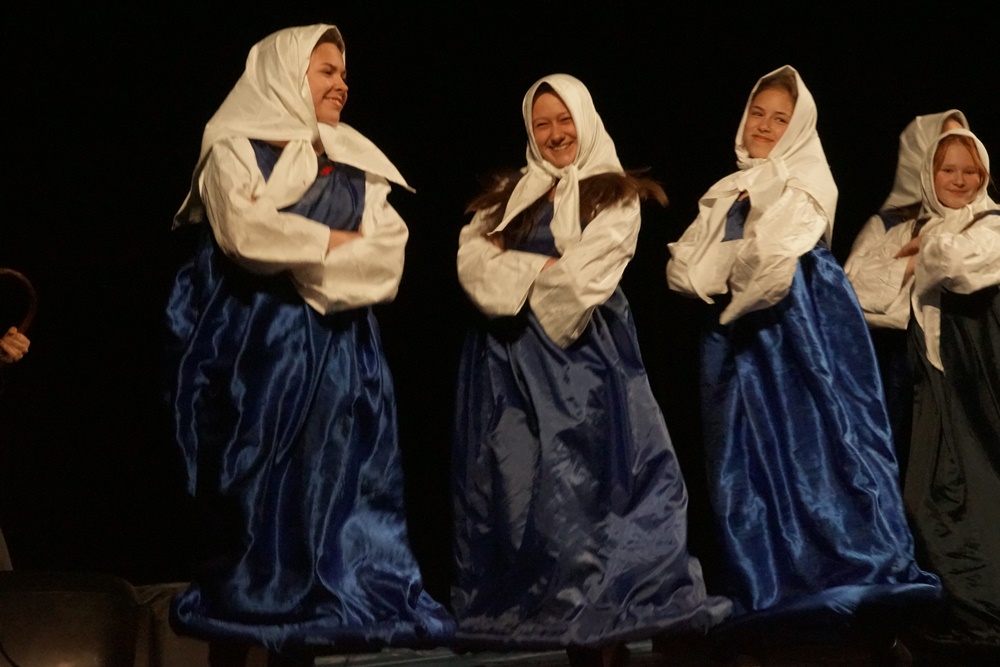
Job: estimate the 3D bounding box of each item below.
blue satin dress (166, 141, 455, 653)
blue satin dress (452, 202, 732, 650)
[{"bbox_3d":[-0.467,0.155,9.250,0.690,1.244,0.580,1,-1,-32],"label":"blue satin dress"},{"bbox_3d":[0.240,0.242,9.750,0.710,1.147,0.570,0,-1,15],"label":"blue satin dress"}]

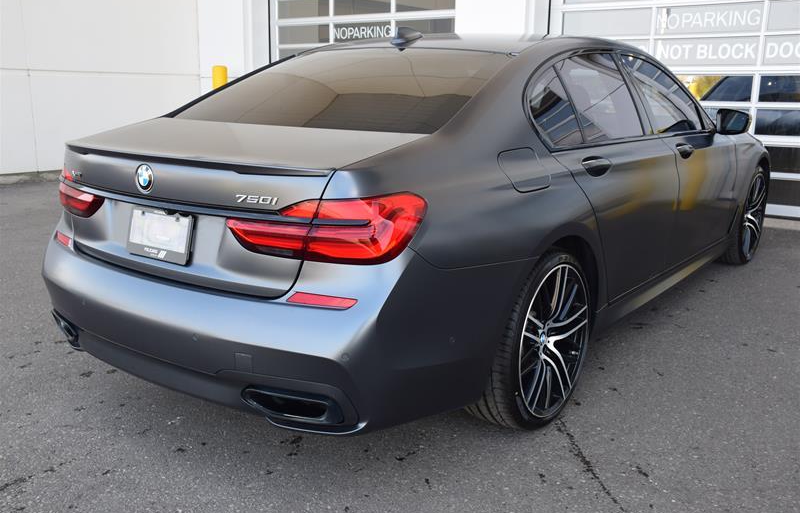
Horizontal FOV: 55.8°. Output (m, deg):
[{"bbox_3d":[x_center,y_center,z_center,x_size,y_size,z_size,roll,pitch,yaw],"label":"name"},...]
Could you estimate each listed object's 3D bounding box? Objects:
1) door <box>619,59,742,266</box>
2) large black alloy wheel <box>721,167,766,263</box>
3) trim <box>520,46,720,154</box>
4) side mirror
[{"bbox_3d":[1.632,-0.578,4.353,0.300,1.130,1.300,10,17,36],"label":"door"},{"bbox_3d":[2.369,-0.295,5.372,0.250,0.700,0.700,10,17,36],"label":"large black alloy wheel"},{"bbox_3d":[1.119,-0.774,3.659,0.250,0.440,2.300,10,17,36],"label":"trim"},{"bbox_3d":[1.904,-0.772,4.327,0.200,0.145,0.150,10,17,36],"label":"side mirror"}]

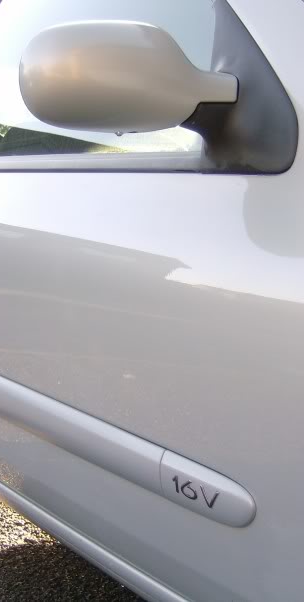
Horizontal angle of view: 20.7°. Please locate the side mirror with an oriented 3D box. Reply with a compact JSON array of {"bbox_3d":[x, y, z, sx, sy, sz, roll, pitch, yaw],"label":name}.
[{"bbox_3d":[-0.036,-0.289,1.068,0.225,0.140,0.155,-3,7,-24],"label":"side mirror"}]

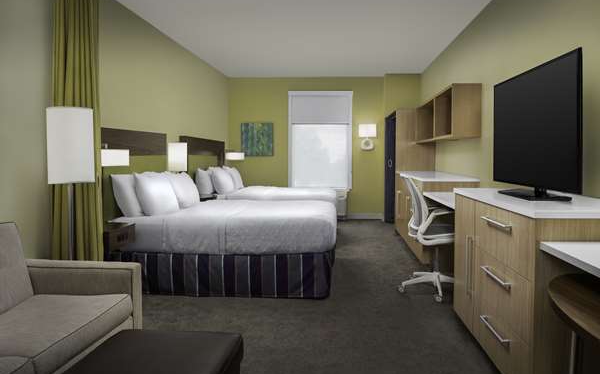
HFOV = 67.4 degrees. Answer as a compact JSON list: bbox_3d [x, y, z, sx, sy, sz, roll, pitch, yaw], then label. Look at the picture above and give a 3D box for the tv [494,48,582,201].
[{"bbox_3d":[1.389,-0.321,2.729,0.220,0.763,1.200,0,4,5],"label":"tv"}]

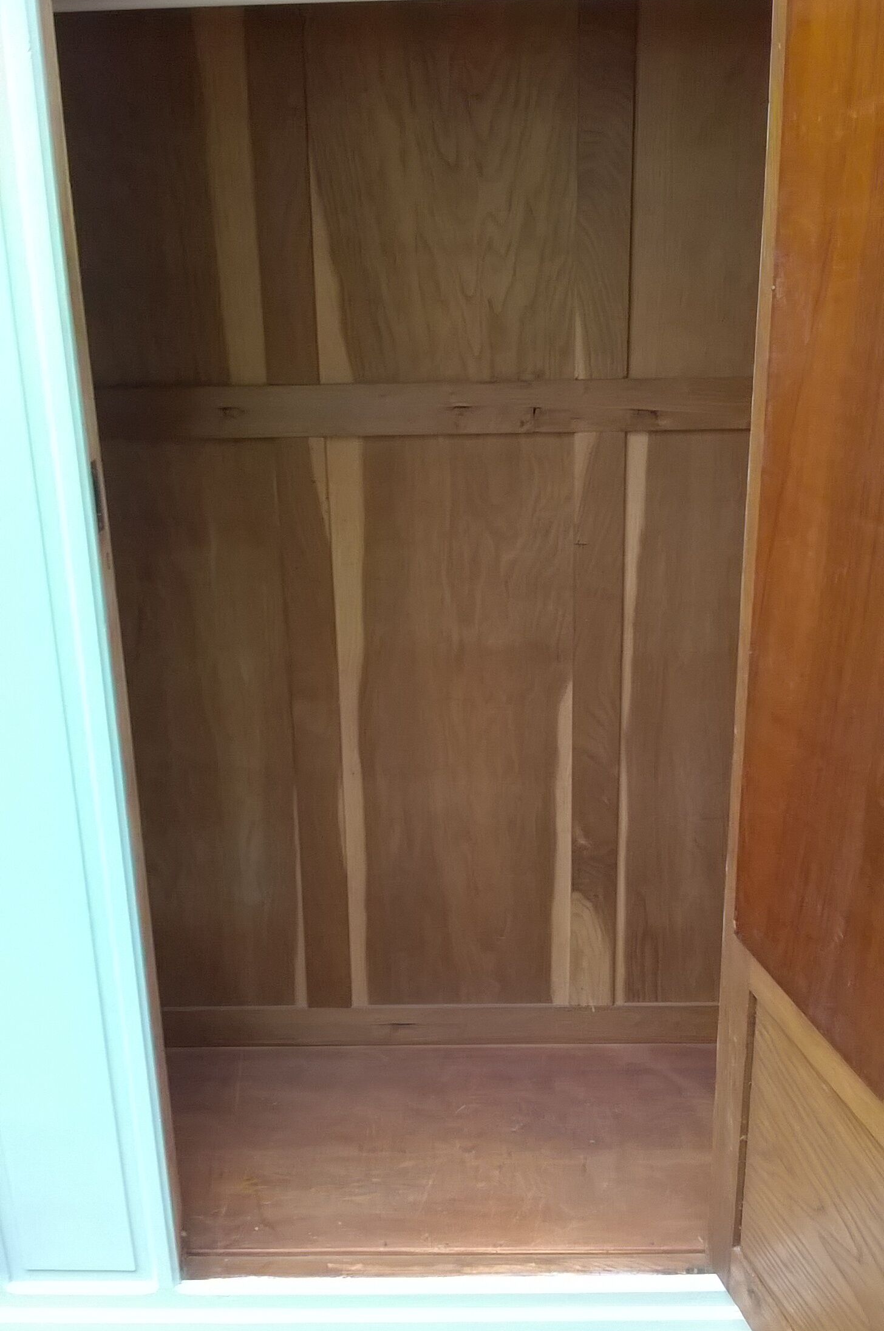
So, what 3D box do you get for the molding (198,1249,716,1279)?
[{"bbox_3d":[0.004,0.733,1.685,0.635,0.022,0.024,-1,20,1],"label":"molding"}]

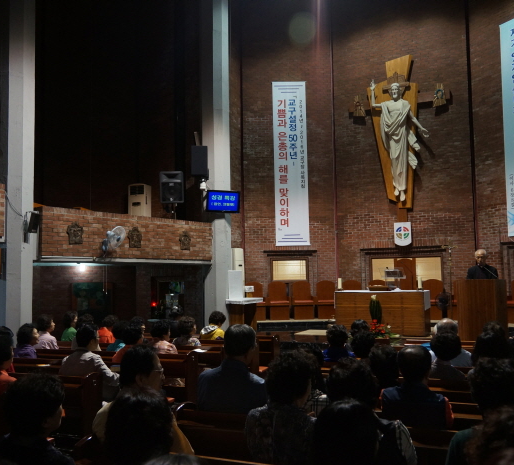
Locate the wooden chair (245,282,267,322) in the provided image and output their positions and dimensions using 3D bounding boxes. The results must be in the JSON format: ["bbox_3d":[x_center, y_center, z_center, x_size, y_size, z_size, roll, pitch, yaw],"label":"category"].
[{"bbox_3d":[-0.013,1.790,14.150,0.580,1.000,0.580,0,-4,-9],"label":"wooden chair"}]

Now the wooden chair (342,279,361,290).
[{"bbox_3d":[2.407,1.711,14.000,0.580,0.980,0.600,-2,-4,18],"label":"wooden chair"}]

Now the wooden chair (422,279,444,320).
[{"bbox_3d":[4.369,1.676,13.500,0.600,1.000,0.600,-3,-4,24],"label":"wooden chair"}]

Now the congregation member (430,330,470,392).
[{"bbox_3d":[1.450,1.340,4.152,0.480,1.200,0.750,-2,-4,11],"label":"congregation member"}]

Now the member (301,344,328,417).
[{"bbox_3d":[0.400,1.353,3.620,0.460,1.220,0.650,-2,-4,20],"label":"member"}]

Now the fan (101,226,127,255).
[{"bbox_3d":[-2.555,0.152,9.750,0.370,0.480,0.410,5,-1,24],"label":"fan"}]

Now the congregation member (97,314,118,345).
[{"bbox_3d":[-2.193,1.877,8.364,0.460,1.220,0.620,-3,-5,26],"label":"congregation member"}]

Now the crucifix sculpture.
[{"bbox_3d":[3.695,-2.507,14.200,1.500,4.050,0.520,-3,-4,26],"label":"crucifix sculpture"}]

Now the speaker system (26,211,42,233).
[{"bbox_3d":[-3.547,-0.159,8.650,0.160,0.330,0.170,14,3,27],"label":"speaker system"}]

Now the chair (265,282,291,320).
[{"bbox_3d":[0.554,1.752,14.000,0.580,0.980,0.600,-1,-4,-6],"label":"chair"}]

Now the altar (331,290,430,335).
[{"bbox_3d":[2.843,1.775,12.245,1.920,0.950,0.860,-3,-5,25],"label":"altar"}]

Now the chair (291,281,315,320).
[{"bbox_3d":[1.185,1.708,13.900,0.560,0.930,0.560,-1,-4,-2],"label":"chair"}]

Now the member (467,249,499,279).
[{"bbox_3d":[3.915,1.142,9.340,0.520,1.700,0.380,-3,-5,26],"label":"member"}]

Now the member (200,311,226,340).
[{"bbox_3d":[-0.602,1.857,8.613,0.460,1.230,0.620,-3,-5,26],"label":"member"}]

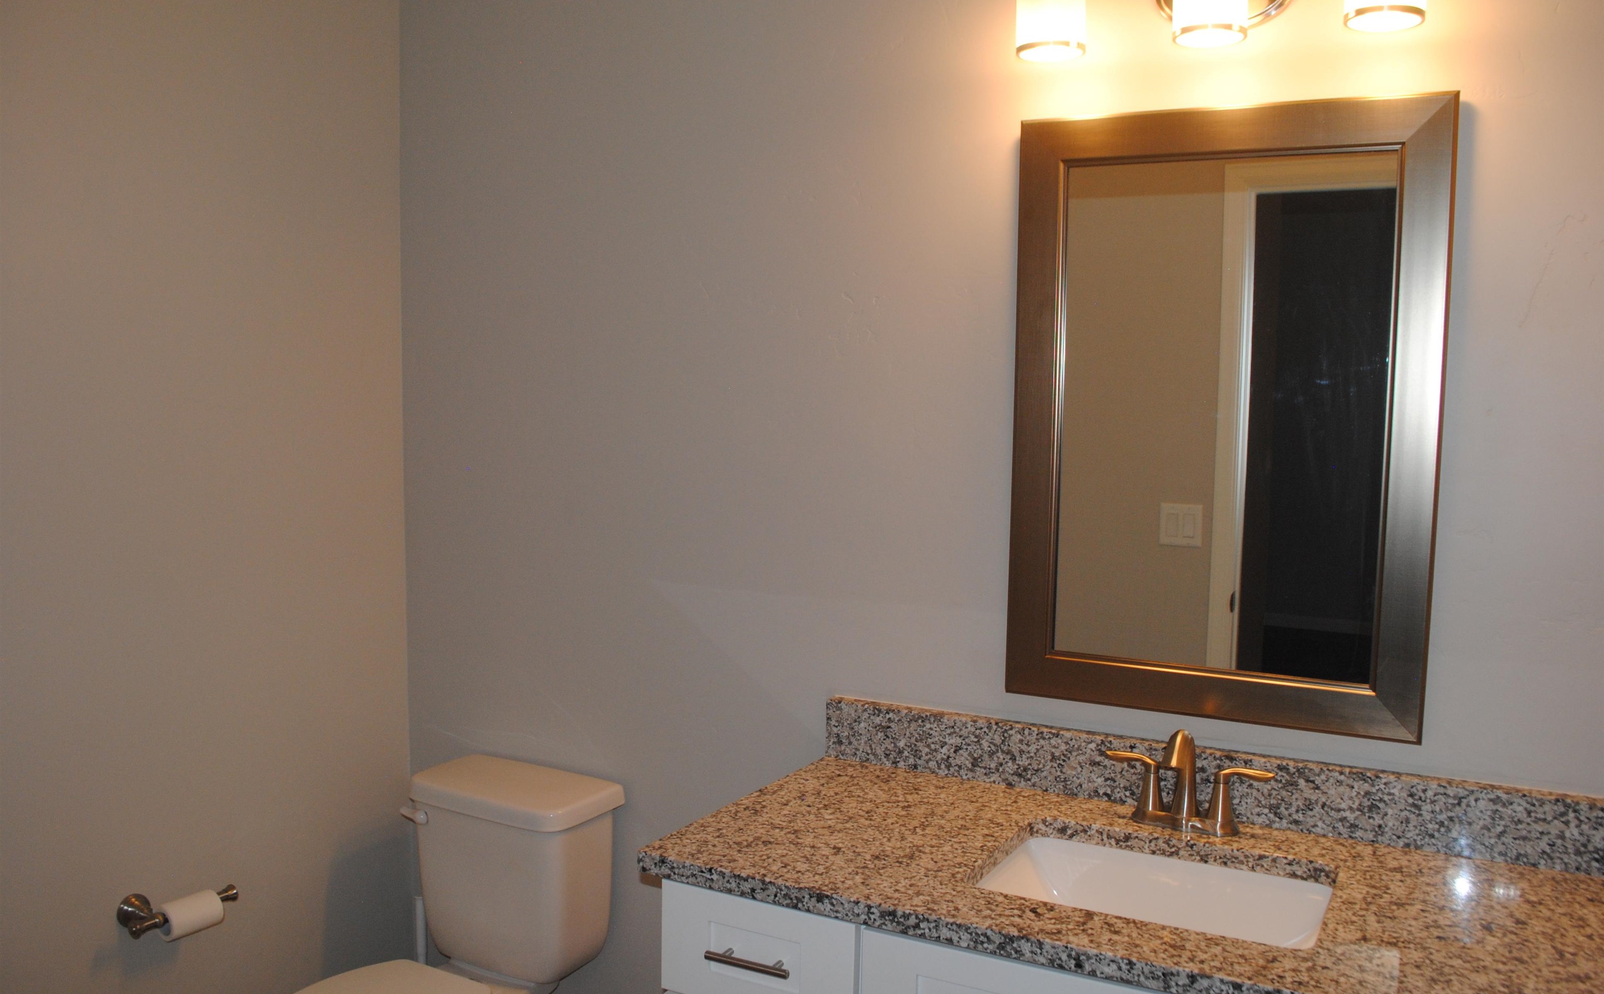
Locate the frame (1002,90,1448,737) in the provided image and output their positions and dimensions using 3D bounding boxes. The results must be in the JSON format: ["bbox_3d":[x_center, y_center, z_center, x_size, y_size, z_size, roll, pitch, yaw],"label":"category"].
[{"bbox_3d":[0.629,-0.118,1.850,0.625,0.924,0.029,2,4,28],"label":"frame"}]

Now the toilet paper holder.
[{"bbox_3d":[-1.138,0.742,2.181,0.097,0.061,0.213,2,4,28],"label":"toilet paper holder"}]

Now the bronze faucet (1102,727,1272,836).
[{"bbox_3d":[0.559,0.422,1.777,0.246,0.152,0.153,2,4,28],"label":"bronze faucet"}]

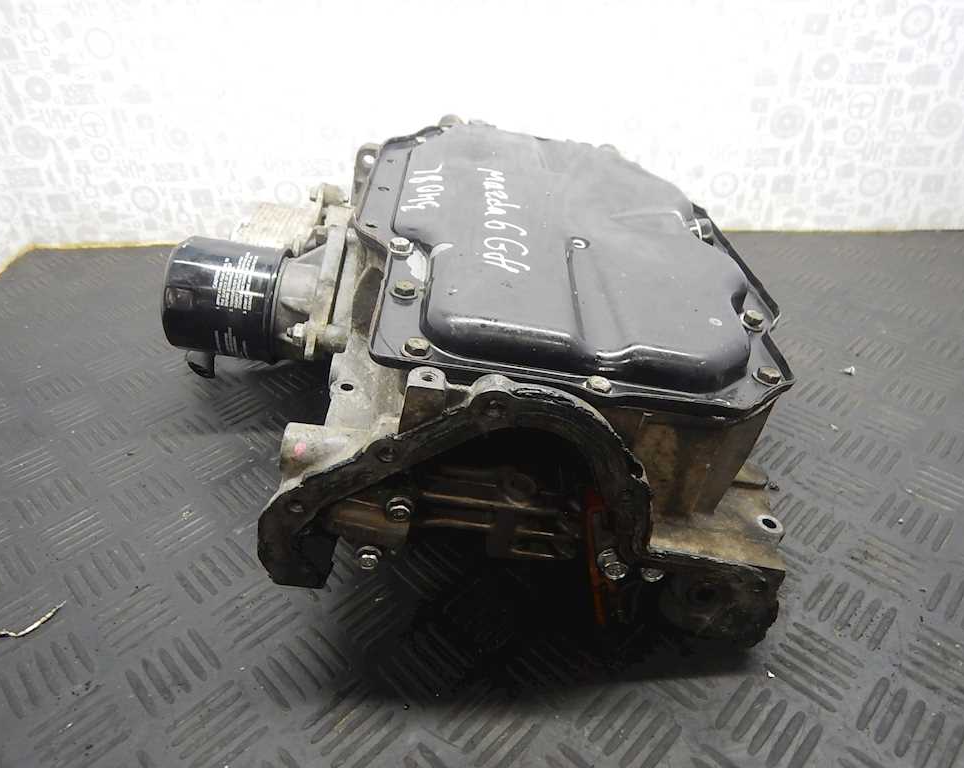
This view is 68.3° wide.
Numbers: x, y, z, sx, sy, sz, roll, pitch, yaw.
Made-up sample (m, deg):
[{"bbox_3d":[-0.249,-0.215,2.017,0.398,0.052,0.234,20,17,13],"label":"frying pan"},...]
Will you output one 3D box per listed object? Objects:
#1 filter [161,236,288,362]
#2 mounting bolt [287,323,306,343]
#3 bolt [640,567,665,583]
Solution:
[{"bbox_3d":[-0.169,-0.057,0.476,0.069,0.075,0.075,8,35,-9],"label":"filter"},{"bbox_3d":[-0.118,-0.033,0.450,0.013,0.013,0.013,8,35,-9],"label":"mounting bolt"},{"bbox_3d":[0.099,0.110,0.413,0.013,0.013,0.009,8,35,-9],"label":"bolt"}]

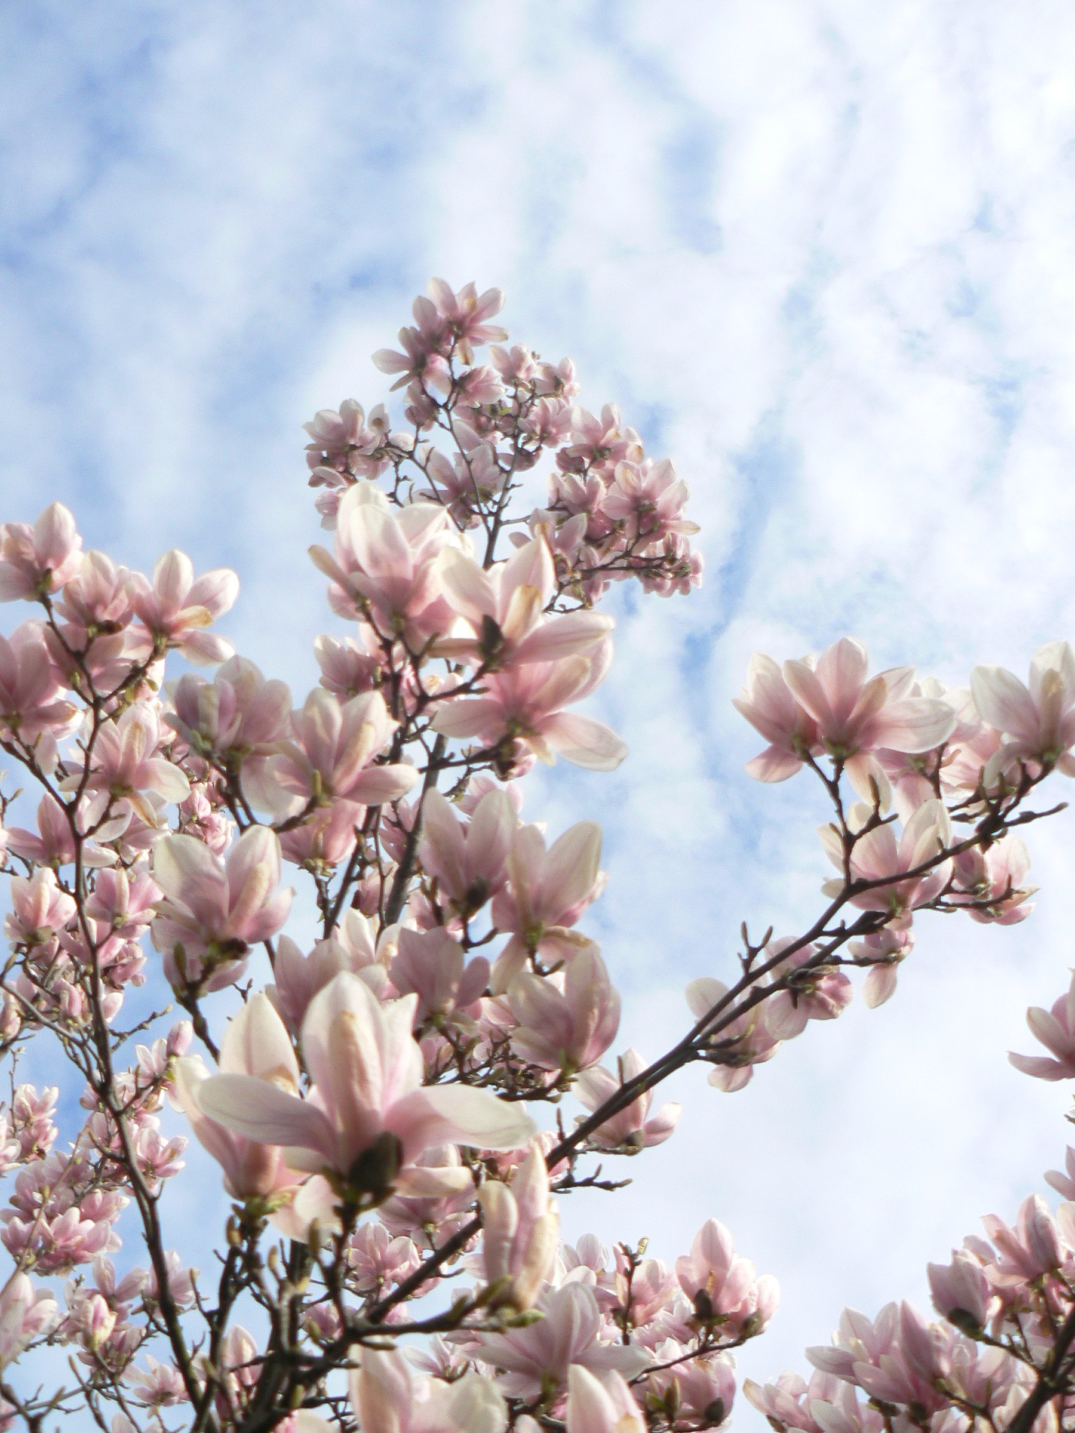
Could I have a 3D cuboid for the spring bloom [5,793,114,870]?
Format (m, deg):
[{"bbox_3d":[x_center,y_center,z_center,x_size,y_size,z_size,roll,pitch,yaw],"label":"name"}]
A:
[{"bbox_3d":[-0.561,0.135,1.750,0.128,0.083,0.121,8,-35,-17],"label":"spring bloom"}]

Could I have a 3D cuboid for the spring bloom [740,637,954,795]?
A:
[{"bbox_3d":[0.262,0.002,1.200,0.149,0.092,0.130,0,-32,0],"label":"spring bloom"}]

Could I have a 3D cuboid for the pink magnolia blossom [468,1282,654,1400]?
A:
[{"bbox_3d":[0.015,0.524,1.250,0.155,0.092,0.135,0,-32,0],"label":"pink magnolia blossom"}]

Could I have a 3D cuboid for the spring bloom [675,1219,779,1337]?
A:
[{"bbox_3d":[0.187,0.565,1.482,0.105,0.100,0.105,5,-45,9],"label":"spring bloom"}]

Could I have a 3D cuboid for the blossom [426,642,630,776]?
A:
[{"bbox_3d":[-0.010,0.005,1.164,0.145,0.090,0.145,10,-40,0],"label":"blossom"}]

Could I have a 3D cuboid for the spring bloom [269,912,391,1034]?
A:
[{"bbox_3d":[-0.195,0.241,1.400,0.114,0.116,0.108,5,-33,-7],"label":"spring bloom"}]

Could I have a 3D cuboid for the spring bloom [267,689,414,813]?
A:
[{"bbox_3d":[-0.154,0.025,1.170,0.120,0.085,0.108,0,-32,0],"label":"spring bloom"}]

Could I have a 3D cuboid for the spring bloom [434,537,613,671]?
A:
[{"bbox_3d":[-0.011,-0.090,1.200,0.144,0.098,0.123,11,-33,-1],"label":"spring bloom"}]

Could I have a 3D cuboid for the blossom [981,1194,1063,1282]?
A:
[{"bbox_3d":[0.586,0.631,1.800,0.101,0.106,0.096,-20,-33,10],"label":"blossom"}]

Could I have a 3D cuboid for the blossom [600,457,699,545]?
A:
[{"bbox_3d":[0.152,-0.284,2.033,0.135,0.100,0.135,5,-36,4],"label":"blossom"}]

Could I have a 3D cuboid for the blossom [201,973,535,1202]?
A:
[{"bbox_3d":[-0.080,0.171,0.690,0.155,0.097,0.135,0,-32,0],"label":"blossom"}]

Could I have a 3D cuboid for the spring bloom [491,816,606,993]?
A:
[{"bbox_3d":[0.007,0.135,1.070,0.088,0.100,0.090,0,-32,0],"label":"spring bloom"}]

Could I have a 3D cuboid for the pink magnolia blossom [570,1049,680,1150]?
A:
[{"bbox_3d":[0.090,0.386,1.500,0.107,0.088,0.100,0,-32,0],"label":"pink magnolia blossom"}]

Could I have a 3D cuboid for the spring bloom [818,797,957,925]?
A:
[{"bbox_3d":[0.292,0.122,1.250,0.113,0.085,0.105,0,-32,0],"label":"spring bloom"}]

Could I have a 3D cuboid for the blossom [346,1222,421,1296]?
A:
[{"bbox_3d":[-0.226,0.801,2.200,0.111,0.109,0.105,3,-33,-5],"label":"blossom"}]

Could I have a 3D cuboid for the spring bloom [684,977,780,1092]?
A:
[{"bbox_3d":[0.196,0.320,1.500,0.096,0.119,0.091,-13,-33,5],"label":"spring bloom"}]

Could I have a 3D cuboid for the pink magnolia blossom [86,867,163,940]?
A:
[{"bbox_3d":[-0.640,0.288,2.300,0.117,0.085,0.110,0,-32,0],"label":"pink magnolia blossom"}]

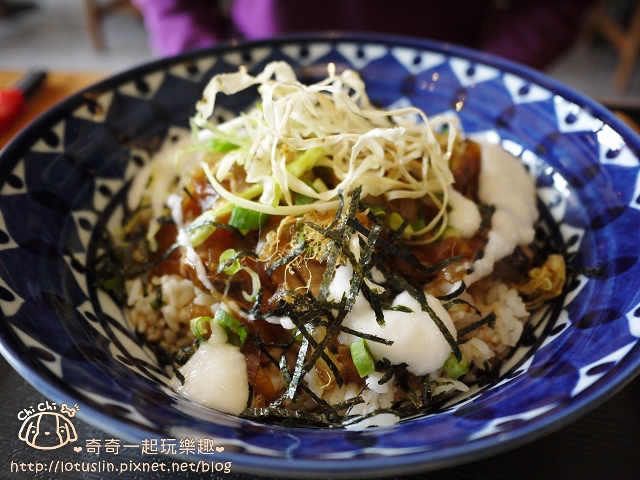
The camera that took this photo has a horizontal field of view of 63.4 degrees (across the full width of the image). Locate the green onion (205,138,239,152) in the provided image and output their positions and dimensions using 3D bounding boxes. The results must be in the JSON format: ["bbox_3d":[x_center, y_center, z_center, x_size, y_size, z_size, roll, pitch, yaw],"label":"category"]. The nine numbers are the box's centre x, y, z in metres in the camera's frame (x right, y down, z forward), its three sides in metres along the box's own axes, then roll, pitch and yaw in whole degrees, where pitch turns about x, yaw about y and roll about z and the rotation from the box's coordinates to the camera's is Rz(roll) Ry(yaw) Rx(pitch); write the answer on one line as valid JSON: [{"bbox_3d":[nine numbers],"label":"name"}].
[{"bbox_3d":[-0.058,-0.056,0.308,0.020,0.008,0.010,3,38,0],"label":"green onion"}]

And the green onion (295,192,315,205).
[{"bbox_3d":[-0.009,-0.023,0.283,0.011,0.006,0.007,3,38,0],"label":"green onion"}]

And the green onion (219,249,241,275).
[{"bbox_3d":[-0.047,0.011,0.271,0.011,0.007,0.013,6,60,0],"label":"green onion"}]

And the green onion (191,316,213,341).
[{"bbox_3d":[-0.059,0.044,0.257,0.011,0.008,0.012,6,60,0],"label":"green onion"}]

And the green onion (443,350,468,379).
[{"bbox_3d":[0.065,0.060,0.249,0.012,0.011,0.010,-6,38,0],"label":"green onion"}]

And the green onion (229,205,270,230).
[{"bbox_3d":[-0.038,-0.012,0.276,0.020,0.012,0.012,9,38,0],"label":"green onion"}]

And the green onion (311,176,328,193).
[{"bbox_3d":[0.000,-0.031,0.287,0.009,0.007,0.007,11,39,0],"label":"green onion"}]

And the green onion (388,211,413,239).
[{"bbox_3d":[0.043,-0.008,0.280,0.011,0.009,0.009,37,44,0],"label":"green onion"}]

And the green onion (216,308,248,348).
[{"bbox_3d":[-0.044,0.044,0.257,0.019,0.009,0.009,47,51,6],"label":"green onion"}]

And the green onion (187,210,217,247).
[{"bbox_3d":[-0.064,-0.006,0.278,0.009,0.009,0.018,28,67,31],"label":"green onion"}]

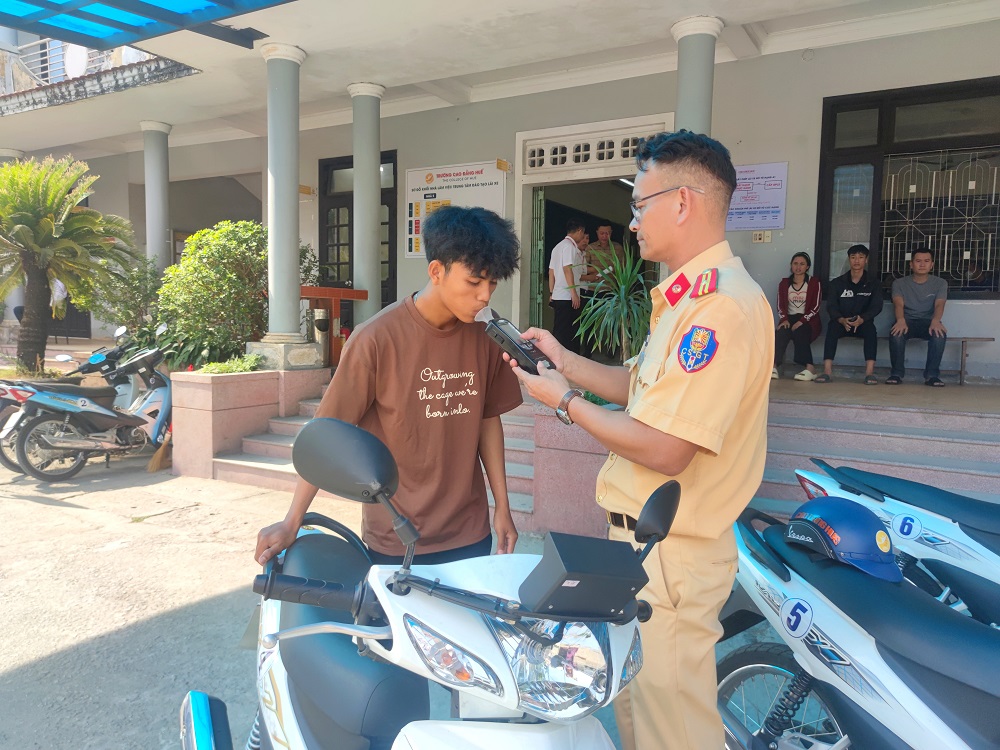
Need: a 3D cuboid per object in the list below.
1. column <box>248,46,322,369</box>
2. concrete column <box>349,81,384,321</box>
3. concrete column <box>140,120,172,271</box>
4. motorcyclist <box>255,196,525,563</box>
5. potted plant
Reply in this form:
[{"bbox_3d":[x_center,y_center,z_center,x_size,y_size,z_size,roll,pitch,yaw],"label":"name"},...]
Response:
[{"bbox_3d":[-2.136,-1.613,6.836,0.530,3.120,0.520,4,5,29],"label":"column"},{"bbox_3d":[-1.525,-1.690,7.906,0.460,3.120,0.460,1,5,0],"label":"concrete column"},{"bbox_3d":[-4.775,-1.893,9.681,0.460,3.120,0.460,4,5,29],"label":"concrete column"},{"bbox_3d":[-0.301,0.426,1.840,0.640,1.690,0.470,-1,5,-25],"label":"motorcyclist"},{"bbox_3d":[0.998,-0.506,5.650,0.780,1.200,0.780,4,5,29],"label":"potted plant"}]

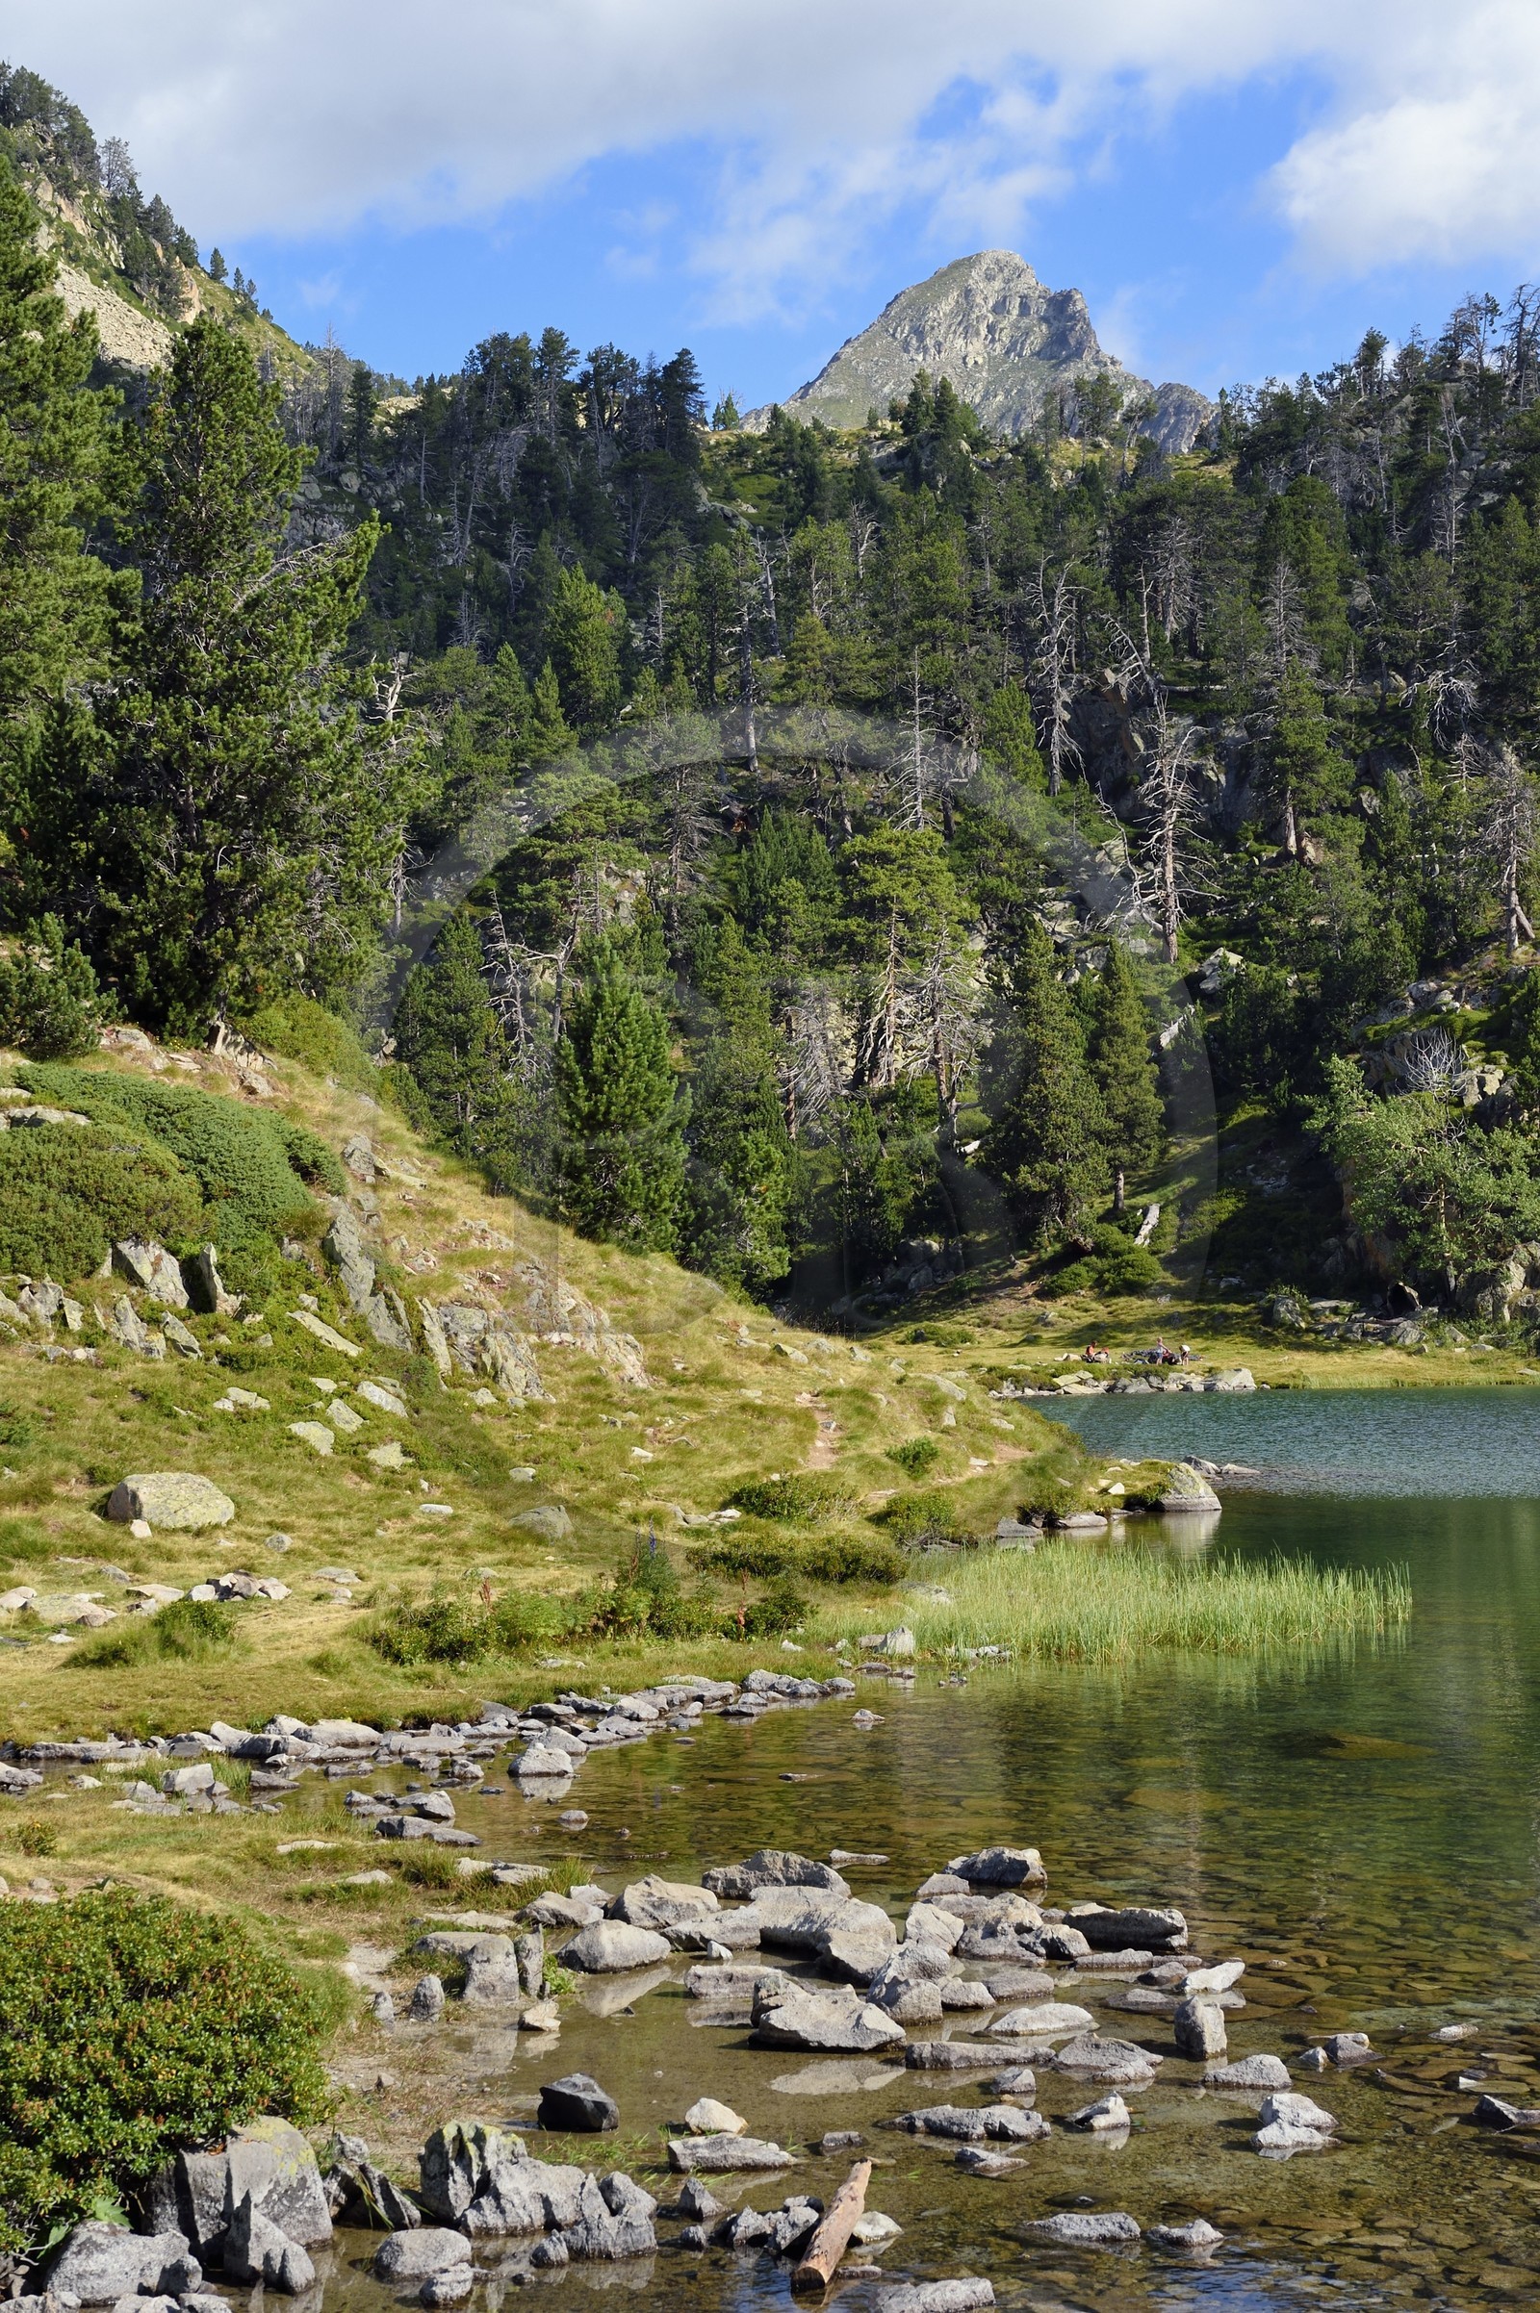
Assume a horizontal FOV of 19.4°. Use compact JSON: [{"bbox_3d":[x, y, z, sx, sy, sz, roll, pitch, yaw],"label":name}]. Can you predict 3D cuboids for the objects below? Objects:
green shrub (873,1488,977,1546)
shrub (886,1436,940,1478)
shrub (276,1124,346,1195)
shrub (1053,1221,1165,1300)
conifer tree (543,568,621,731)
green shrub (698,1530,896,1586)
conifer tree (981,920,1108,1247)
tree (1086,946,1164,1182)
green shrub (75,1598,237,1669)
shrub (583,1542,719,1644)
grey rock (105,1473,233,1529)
[{"bbox_3d":[1.876,4.380,54.600,1.250,0.680,1.000,0,-2,0],"label":"green shrub"},{"bbox_3d":[1.921,4.038,60.500,0.750,0.550,0.650,0,-2,0],"label":"shrub"},{"bbox_3d":[-5.104,0.020,50.000,0.780,0.800,0.750,0,-2,0],"label":"shrub"},{"bbox_3d":[15.977,4.900,212.000,5.100,3.400,4.200,0,-2,0],"label":"shrub"},{"bbox_3d":[-12.834,-35.137,310.000,5.300,11.400,5.000,0,-2,0],"label":"conifer tree"},{"bbox_3d":[0.430,5.634,63.000,2.800,0.700,1.600,0,-2,0],"label":"green shrub"},{"bbox_3d":[13.214,-3.445,217.000,6.100,15.800,5.700,0,-2,0],"label":"conifer tree"},{"bbox_3d":[17.533,-4.194,222.000,4.000,12.800,4.000,0,-2,0],"label":"tree"},{"bbox_3d":[-4.400,3.418,32.200,1.120,0.480,0.850,0,-2,0],"label":"green shrub"},{"bbox_3d":[-1.451,5.260,54.300,1.600,1.170,1.300,0,-2,0],"label":"shrub"},{"bbox_3d":[-5.297,3.049,39.700,1.120,0.480,0.850,0,-2,0],"label":"grey rock"}]

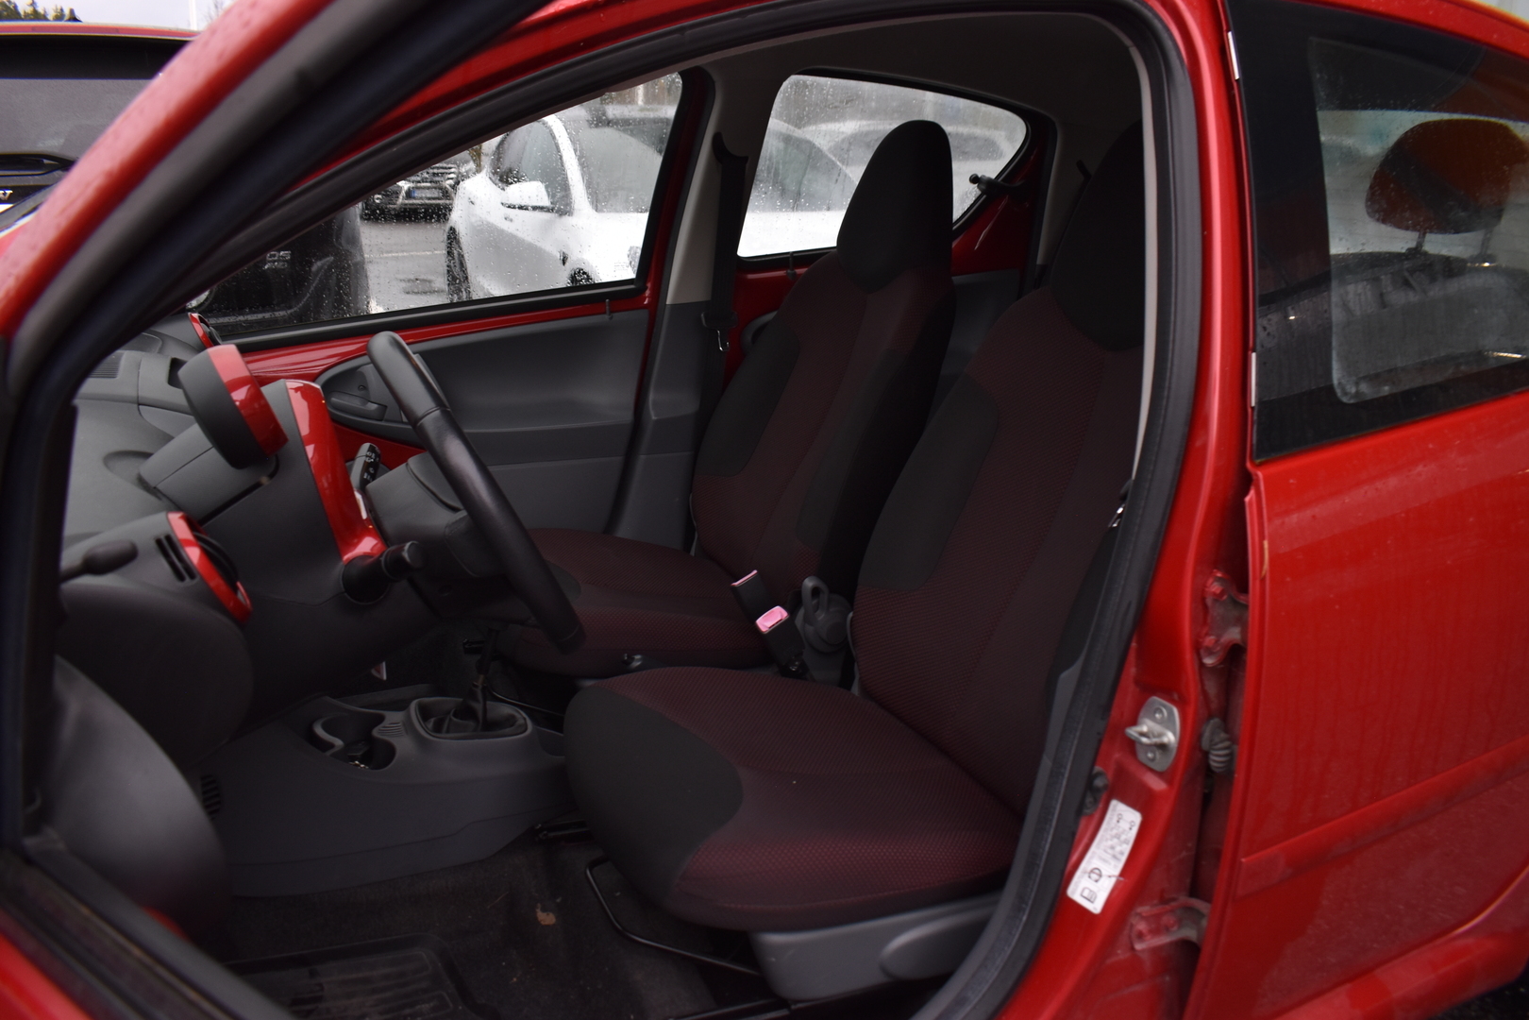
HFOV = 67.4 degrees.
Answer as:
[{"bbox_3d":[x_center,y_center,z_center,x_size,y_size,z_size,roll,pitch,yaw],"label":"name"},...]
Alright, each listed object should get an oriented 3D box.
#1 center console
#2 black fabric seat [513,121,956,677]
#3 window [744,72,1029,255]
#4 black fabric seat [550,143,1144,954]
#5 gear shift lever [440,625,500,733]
[{"bbox_3d":[-0.508,0.317,1.538,0.519,0.221,0.304,-7,19,-23],"label":"center console"},{"bbox_3d":[-0.082,-0.190,1.951,0.828,0.897,0.480,-7,19,-23],"label":"black fabric seat"},{"bbox_3d":[0.247,-0.689,2.320,0.608,0.358,0.045,-7,39,-23],"label":"window"},{"bbox_3d":[0.180,-0.015,1.386,0.828,0.897,0.480,-7,19,-23],"label":"black fabric seat"},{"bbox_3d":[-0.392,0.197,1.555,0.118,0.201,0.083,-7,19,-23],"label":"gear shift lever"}]

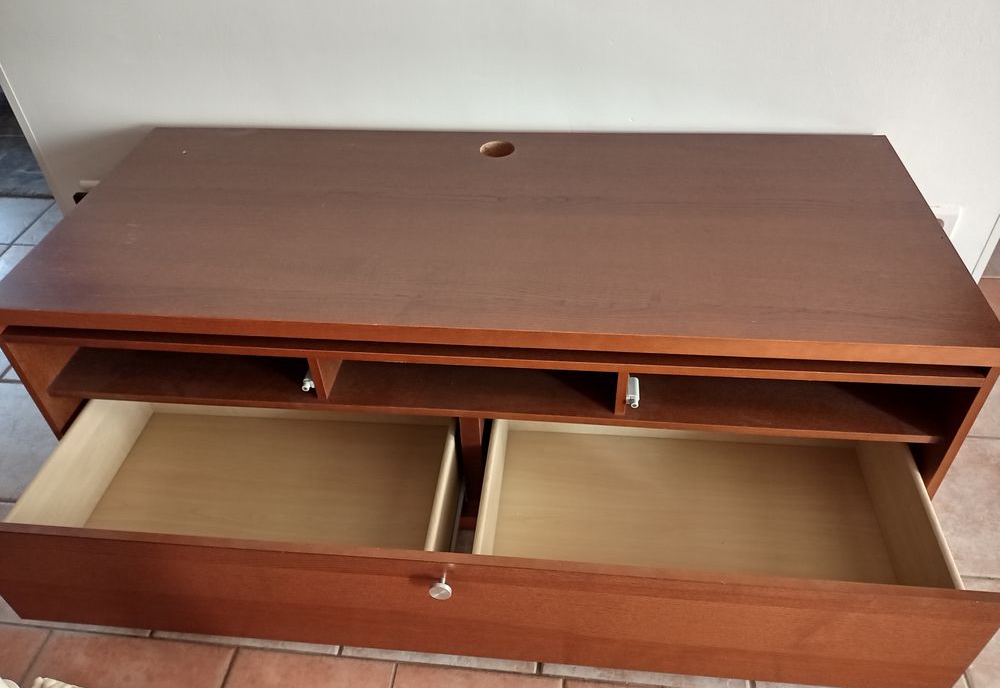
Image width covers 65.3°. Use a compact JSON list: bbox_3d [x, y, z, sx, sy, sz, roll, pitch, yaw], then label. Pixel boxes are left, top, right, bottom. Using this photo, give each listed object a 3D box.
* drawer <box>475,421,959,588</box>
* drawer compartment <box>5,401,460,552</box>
[{"bbox_3d":[0.320,0.272,1.294,0.682,0.170,0.457,2,41,6],"label":"drawer"},{"bbox_3d":[-0.414,0.242,1.370,0.679,0.170,0.457,2,41,6],"label":"drawer compartment"}]

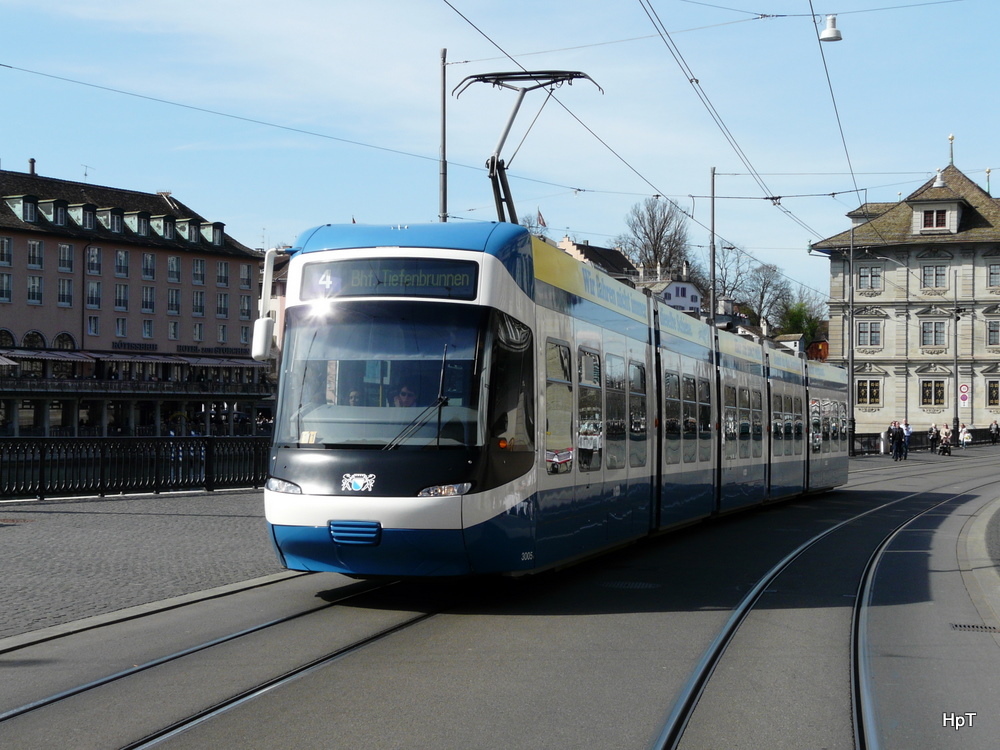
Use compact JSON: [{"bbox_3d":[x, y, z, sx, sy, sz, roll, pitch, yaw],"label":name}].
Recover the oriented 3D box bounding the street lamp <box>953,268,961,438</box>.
[{"bbox_3d":[29.462,-1.129,110.000,0.380,11.300,0.380,0,-1,27],"label":"street lamp"}]

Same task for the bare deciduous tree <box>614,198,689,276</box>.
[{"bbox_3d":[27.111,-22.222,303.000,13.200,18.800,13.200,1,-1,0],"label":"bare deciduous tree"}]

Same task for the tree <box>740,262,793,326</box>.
[{"bbox_3d":[48.472,-14.732,310.000,9.600,11.900,9.600,1,-1,0],"label":"tree"}]

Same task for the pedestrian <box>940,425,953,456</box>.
[{"bbox_3d":[23.839,3.433,91.000,0.580,1.650,0.450,0,-1,18],"label":"pedestrian"}]

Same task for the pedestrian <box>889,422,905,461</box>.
[{"bbox_3d":[17.586,2.919,75.500,0.600,1.750,0.420,0,-1,18],"label":"pedestrian"}]

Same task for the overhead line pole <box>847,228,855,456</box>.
[{"bbox_3d":[17.014,-1.646,82.500,0.320,11.100,0.320,0,-1,26],"label":"overhead line pole"}]

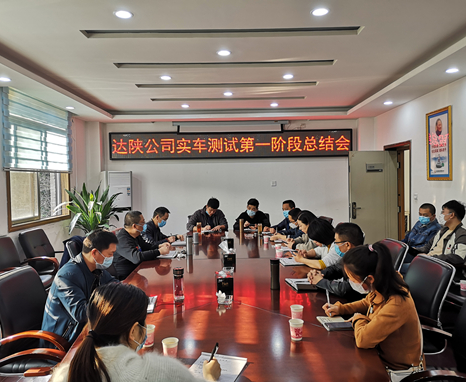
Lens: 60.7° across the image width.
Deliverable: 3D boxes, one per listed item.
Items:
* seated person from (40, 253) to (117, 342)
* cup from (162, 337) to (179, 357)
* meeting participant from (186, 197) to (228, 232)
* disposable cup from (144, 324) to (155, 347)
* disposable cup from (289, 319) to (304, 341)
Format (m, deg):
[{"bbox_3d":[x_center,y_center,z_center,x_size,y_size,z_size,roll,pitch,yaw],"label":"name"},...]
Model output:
[{"bbox_3d":[-0.885,0.851,2.462,0.750,1.270,0.580,-1,1,4],"label":"seated person"},{"bbox_3d":[-0.272,0.701,1.741,0.073,0.086,0.073,-1,1,0],"label":"cup"},{"bbox_3d":[-0.395,0.749,6.445,0.620,1.270,0.750,-1,1,1],"label":"meeting participant"},{"bbox_3d":[-0.436,0.762,2.087,0.076,0.090,0.076,-1,1,0],"label":"disposable cup"},{"bbox_3d":[0.312,0.684,1.950,0.073,0.086,0.073,-1,1,1],"label":"disposable cup"}]

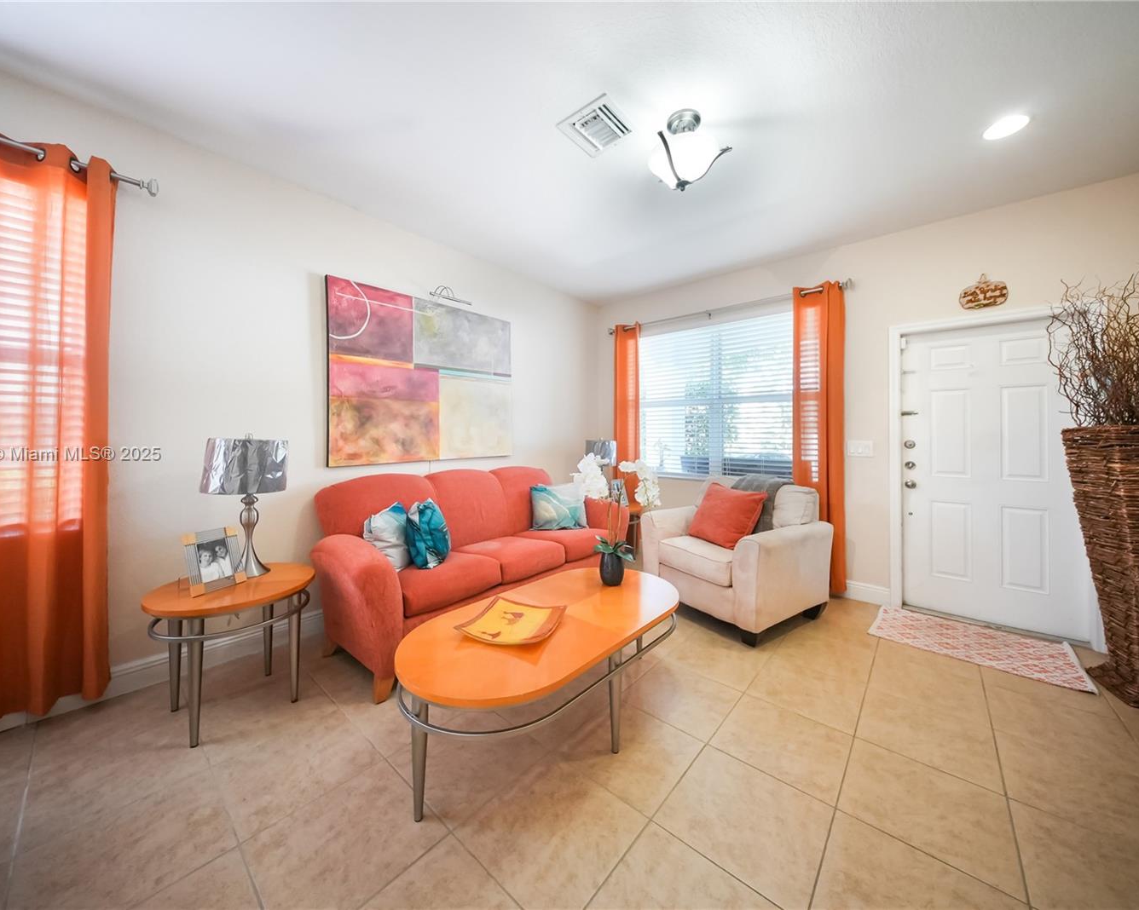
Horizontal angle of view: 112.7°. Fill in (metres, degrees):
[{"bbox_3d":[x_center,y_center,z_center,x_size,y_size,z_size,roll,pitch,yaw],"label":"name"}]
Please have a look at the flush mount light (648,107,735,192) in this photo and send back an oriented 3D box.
[{"bbox_3d":[0.590,-1.536,1.935,0.400,0.340,0.400,0,1,0],"label":"flush mount light"}]

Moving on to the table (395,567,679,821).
[{"bbox_3d":[-0.063,0.993,1.801,0.756,0.504,1.380,1,2,45],"label":"table"}]

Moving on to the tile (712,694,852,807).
[{"bbox_3d":[0.939,1.250,1.672,0.456,0.011,0.447,1,2,41],"label":"tile"}]

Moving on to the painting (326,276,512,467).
[{"bbox_3d":[-1.113,-0.569,3.137,0.040,1.300,1.541,1,2,45],"label":"painting"}]

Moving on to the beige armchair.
[{"bbox_3d":[1.298,0.690,2.983,0.975,0.945,0.971,-1,1,-37],"label":"beige armchair"}]

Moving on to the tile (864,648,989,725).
[{"bbox_3d":[1.906,1.236,2.027,0.457,0.010,0.457,1,2,41],"label":"tile"}]

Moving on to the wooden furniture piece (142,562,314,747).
[{"bbox_3d":[-1.622,0.925,1.846,0.610,0.585,0.630,1,2,41],"label":"wooden furniture piece"}]

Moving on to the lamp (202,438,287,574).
[{"bbox_3d":[-1.675,0.254,2.003,0.355,0.710,0.355,1,2,41],"label":"lamp"}]

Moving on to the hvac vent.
[{"bbox_3d":[0.129,-1.650,1.928,0.299,0.021,0.303,1,2,41],"label":"hvac vent"}]

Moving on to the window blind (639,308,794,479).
[{"bbox_3d":[1.447,-0.522,3.905,1.780,1.580,0.060,1,2,41],"label":"window blind"}]

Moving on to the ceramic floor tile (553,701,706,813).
[{"bbox_3d":[0.255,1.250,1.613,0.457,0.010,0.457,1,2,41],"label":"ceramic floor tile"}]

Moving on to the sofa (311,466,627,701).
[{"bbox_3d":[-0.564,0.667,2.855,0.950,1.000,2.180,1,2,41],"label":"sofa"}]

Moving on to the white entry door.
[{"bbox_3d":[2.990,0.129,2.716,0.910,2.060,0.050,1,2,41],"label":"white entry door"}]

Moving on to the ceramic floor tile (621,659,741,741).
[{"bbox_3d":[0.580,1.231,1.948,0.456,0.011,0.447,1,2,41],"label":"ceramic floor tile"}]

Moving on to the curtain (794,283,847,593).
[{"bbox_3d":[2.093,-0.135,3.183,0.369,2.541,0.107,1,1,37],"label":"curtain"}]

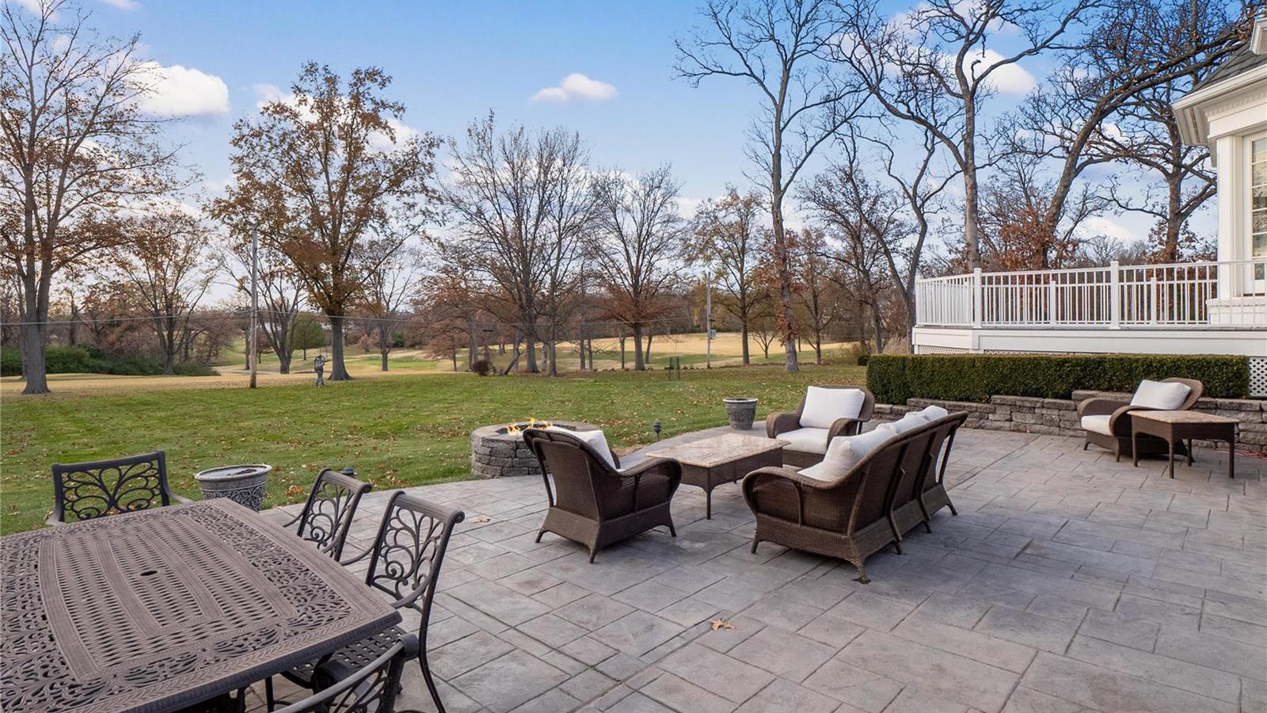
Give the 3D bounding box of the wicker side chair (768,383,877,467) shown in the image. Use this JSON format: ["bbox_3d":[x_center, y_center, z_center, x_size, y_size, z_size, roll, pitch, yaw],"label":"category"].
[{"bbox_3d":[2.144,0.822,7.268,0.840,0.890,0.920,1,3,42],"label":"wicker side chair"}]

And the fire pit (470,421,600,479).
[{"bbox_3d":[-1.290,1.180,8.380,1.700,0.450,1.700,0,2,0],"label":"fire pit"}]

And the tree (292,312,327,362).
[{"bbox_3d":[-45.183,-2.818,88.000,4.812,7.013,4.812,0,2,0],"label":"tree"}]

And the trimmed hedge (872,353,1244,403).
[{"bbox_3d":[6.380,0.450,10.220,0.750,0.900,5.100,-2,3,-45],"label":"trimmed hedge"}]

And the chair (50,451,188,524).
[{"bbox_3d":[-3.124,1.080,3.857,0.640,0.900,0.610,2,3,42],"label":"chair"}]

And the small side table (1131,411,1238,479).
[{"bbox_3d":[5.760,0.924,6.657,0.655,0.590,0.650,-1,2,6],"label":"small side table"}]

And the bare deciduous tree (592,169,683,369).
[{"bbox_3d":[0.281,-6.257,45.000,7.000,14.500,7.000,0,2,0],"label":"bare deciduous tree"}]

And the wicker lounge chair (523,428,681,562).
[{"bbox_3d":[-0.210,1.032,5.140,0.920,0.900,0.830,-2,3,-44],"label":"wicker lounge chair"}]

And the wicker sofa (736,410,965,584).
[{"bbox_3d":[1.860,0.977,5.150,0.920,0.900,2.060,2,3,44],"label":"wicker sofa"}]

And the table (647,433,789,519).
[{"bbox_3d":[0.842,1.107,6.000,0.700,0.475,1.410,1,3,41],"label":"table"}]

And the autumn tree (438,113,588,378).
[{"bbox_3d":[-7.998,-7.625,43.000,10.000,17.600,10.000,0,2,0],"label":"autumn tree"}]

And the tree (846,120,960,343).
[{"bbox_3d":[14.481,-6.082,34.000,5.844,12.591,5.844,0,2,0],"label":"tree"}]

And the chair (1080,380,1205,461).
[{"bbox_3d":[6.026,0.733,7.549,0.920,0.890,0.840,-1,2,7],"label":"chair"}]

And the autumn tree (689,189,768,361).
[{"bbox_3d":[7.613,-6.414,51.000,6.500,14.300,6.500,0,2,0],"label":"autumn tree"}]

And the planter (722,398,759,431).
[{"bbox_3d":[1.709,0.940,10.047,0.560,0.450,0.560,-1,2,0],"label":"planter"}]

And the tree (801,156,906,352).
[{"bbox_3d":[14.606,-6.561,42.000,6.891,13.387,6.891,0,2,0],"label":"tree"}]

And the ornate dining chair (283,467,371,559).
[{"bbox_3d":[-1.611,1.061,2.935,0.600,0.910,0.610,1,3,44],"label":"ornate dining chair"}]

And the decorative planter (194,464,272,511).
[{"bbox_3d":[-3.662,1.279,5.793,0.580,0.470,0.580,0,2,0],"label":"decorative planter"}]

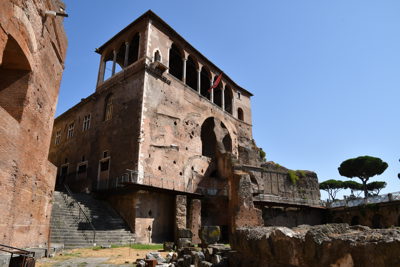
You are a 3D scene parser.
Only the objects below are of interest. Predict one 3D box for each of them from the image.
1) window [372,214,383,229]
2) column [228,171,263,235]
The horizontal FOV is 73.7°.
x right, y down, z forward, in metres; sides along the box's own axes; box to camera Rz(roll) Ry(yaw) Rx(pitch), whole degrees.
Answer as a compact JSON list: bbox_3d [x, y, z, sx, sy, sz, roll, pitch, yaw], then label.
[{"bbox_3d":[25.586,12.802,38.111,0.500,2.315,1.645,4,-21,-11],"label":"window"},{"bbox_3d":[4.961,7.654,28.931,3.600,7.359,1.700,15,-25,-35],"label":"column"}]

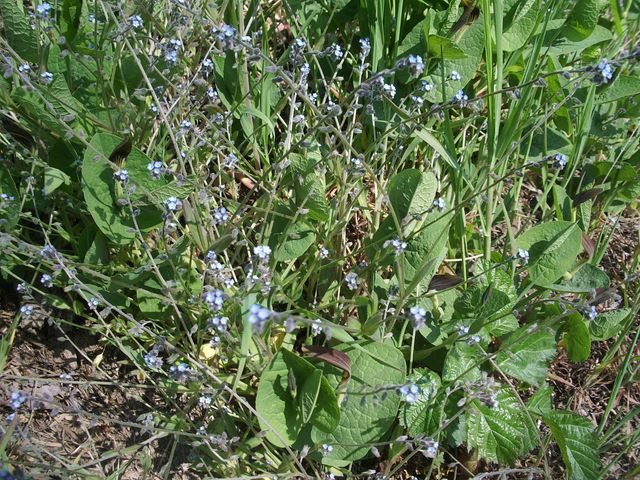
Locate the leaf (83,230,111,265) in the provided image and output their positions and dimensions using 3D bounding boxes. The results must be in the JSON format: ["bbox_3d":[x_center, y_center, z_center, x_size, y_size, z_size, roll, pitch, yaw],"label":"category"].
[{"bbox_3d":[-0.225,0.007,0.650,0.024,0.007,0.041,2,66,1],"label":"leaf"}]

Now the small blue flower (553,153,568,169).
[{"bbox_3d":[0.204,-0.068,0.550,0.012,0.011,0.011,0,43,0],"label":"small blue flower"}]

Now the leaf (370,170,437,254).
[{"bbox_3d":[0.077,-0.025,0.600,0.048,0.017,0.094,26,63,7],"label":"leaf"}]

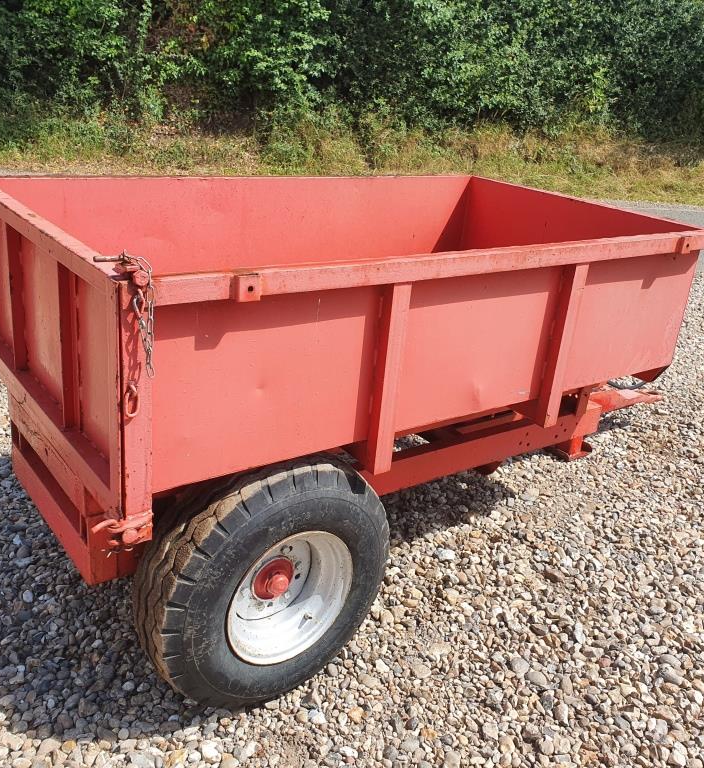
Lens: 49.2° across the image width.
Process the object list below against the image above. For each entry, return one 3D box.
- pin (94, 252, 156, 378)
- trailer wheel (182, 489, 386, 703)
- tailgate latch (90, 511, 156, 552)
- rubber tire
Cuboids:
[{"bbox_3d":[-0.441,-0.133,1.491,0.110,0.250,0.075,-13,28,-35],"label":"pin"},{"bbox_3d":[-0.222,0.545,2.159,0.750,0.750,0.250,-14,29,-36],"label":"trailer wheel"},{"bbox_3d":[-0.496,0.317,1.670,0.130,0.065,0.065,-13,28,-35],"label":"tailgate latch"},{"bbox_3d":[-0.231,0.540,2.170,0.765,0.765,0.270,-14,29,-36],"label":"rubber tire"}]

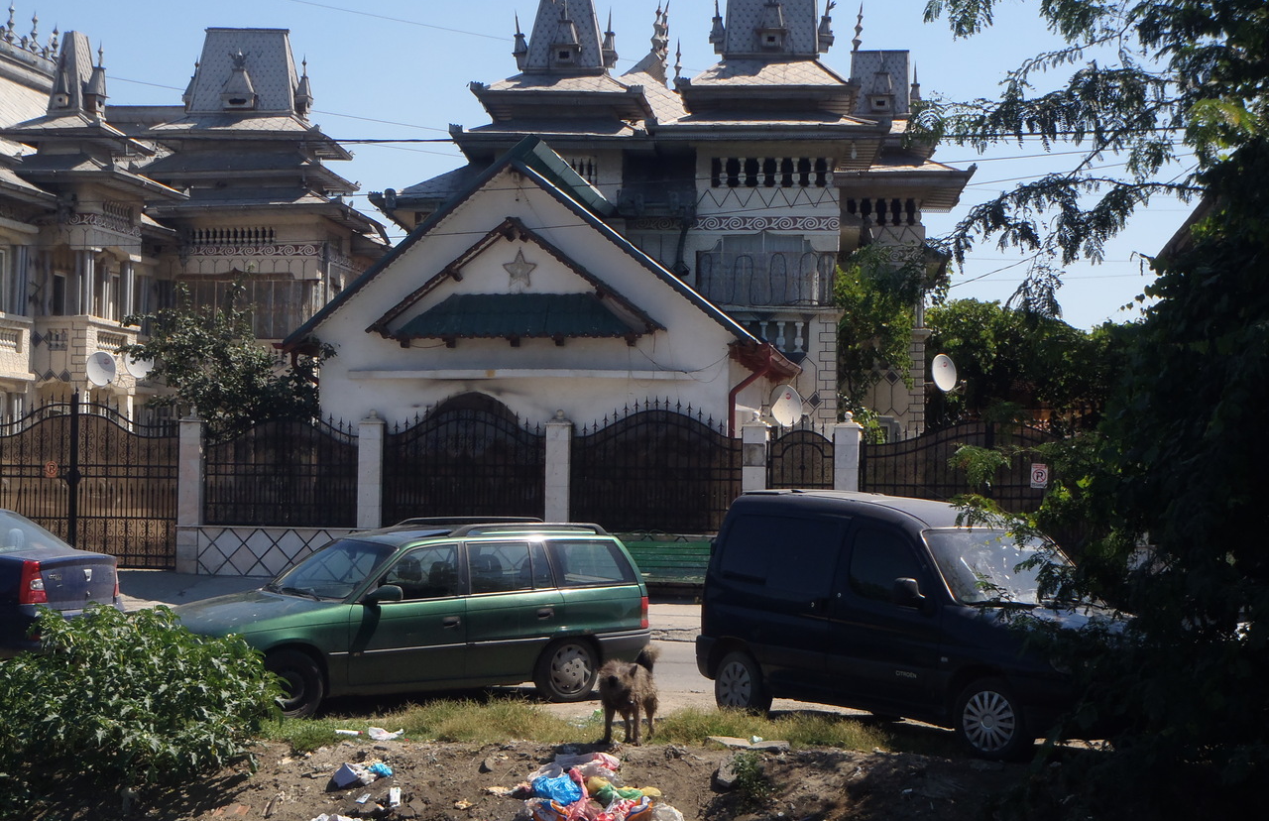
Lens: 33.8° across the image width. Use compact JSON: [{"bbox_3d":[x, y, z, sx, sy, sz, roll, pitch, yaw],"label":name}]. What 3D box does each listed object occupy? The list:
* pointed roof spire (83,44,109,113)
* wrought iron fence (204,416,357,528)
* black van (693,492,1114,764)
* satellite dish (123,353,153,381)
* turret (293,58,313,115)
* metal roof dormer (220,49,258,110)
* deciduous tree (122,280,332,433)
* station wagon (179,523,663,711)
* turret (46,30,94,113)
[{"bbox_3d":[-11.356,-6.962,44.000,0.450,1.470,0.600,0,-3,12],"label":"pointed roof spire"},{"bbox_3d":[-5.294,0.913,31.300,2.340,1.720,0.080,0,-3,10],"label":"wrought iron fence"},{"bbox_3d":[2.379,1.645,16.490,1.720,1.810,4.110,2,-1,-39],"label":"black van"},{"bbox_3d":[-11.601,-1.128,49.000,0.740,0.800,0.350,1,-11,-32],"label":"satellite dish"},{"bbox_3d":[-9.177,-9.012,58.000,0.500,1.650,0.600,1,-1,3],"label":"turret"},{"bbox_3d":[-9.697,-8.130,51.300,0.870,1.520,0.650,1,-1,5],"label":"metal roof dormer"},{"bbox_3d":[-6.965,0.158,35.500,3.500,4.810,3.300,1,-1,0],"label":"deciduous tree"},{"bbox_3d":[-1.961,1.691,17.585,4.280,1.490,1.690,2,-3,-33],"label":"station wagon"},{"bbox_3d":[-13.786,-8.284,51.200,0.950,2.040,1.500,1,-1,3],"label":"turret"}]

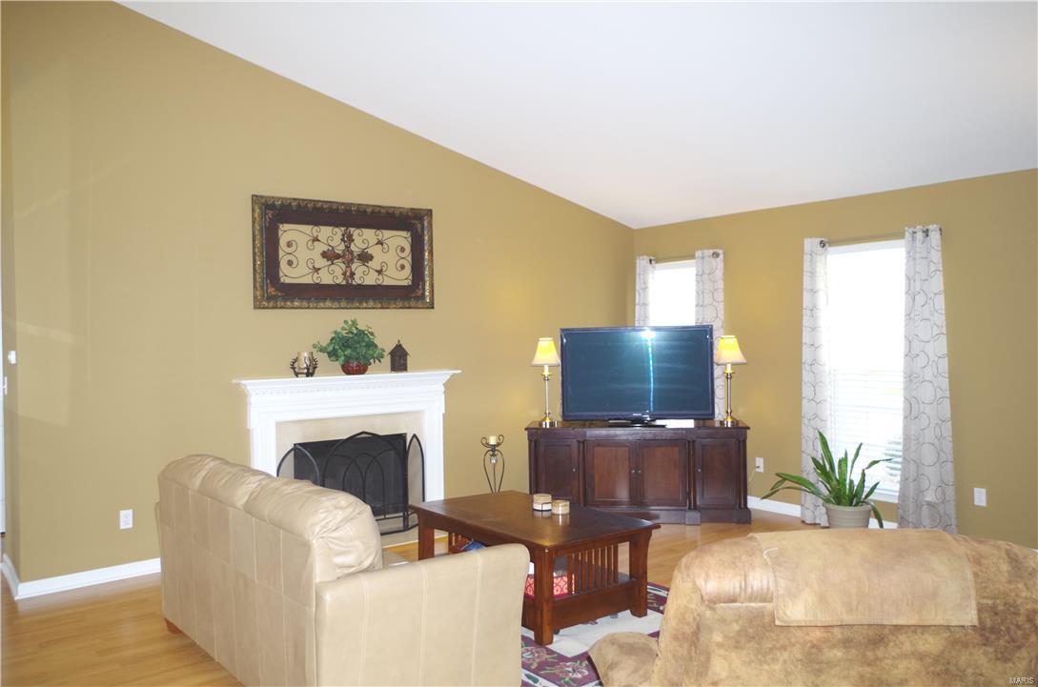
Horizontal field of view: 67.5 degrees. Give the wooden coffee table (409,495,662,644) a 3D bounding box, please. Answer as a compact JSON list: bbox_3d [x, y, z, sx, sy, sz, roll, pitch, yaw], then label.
[{"bbox_3d":[0.041,1.165,4.253,0.740,0.485,1.230,-1,1,-38],"label":"wooden coffee table"}]

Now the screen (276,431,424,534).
[{"bbox_3d":[-1.139,1.017,5.623,1.170,0.780,0.170,-2,2,-37],"label":"screen"}]

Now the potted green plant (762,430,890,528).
[{"bbox_3d":[2.152,0.983,5.434,0.860,0.770,0.680,0,1,22],"label":"potted green plant"}]

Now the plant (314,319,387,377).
[{"bbox_3d":[-1.206,0.025,5.524,0.490,0.410,0.360,-2,2,-37],"label":"plant"}]

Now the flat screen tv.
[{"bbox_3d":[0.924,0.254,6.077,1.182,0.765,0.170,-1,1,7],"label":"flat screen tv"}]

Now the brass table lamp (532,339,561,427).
[{"bbox_3d":[0.210,0.299,6.112,0.225,0.700,0.225,-1,1,7],"label":"brass table lamp"}]

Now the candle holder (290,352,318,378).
[{"bbox_3d":[-1.485,0.150,5.379,0.180,0.175,0.170,-2,2,-37],"label":"candle holder"}]

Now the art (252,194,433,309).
[{"bbox_3d":[-1.230,-0.637,5.656,1.395,0.765,0.050,-2,2,-37],"label":"art"}]

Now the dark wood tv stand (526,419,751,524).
[{"bbox_3d":[0.924,1.009,6.148,1.698,0.730,0.493,-1,1,6],"label":"dark wood tv stand"}]

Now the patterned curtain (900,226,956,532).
[{"bbox_3d":[2.728,0.290,5.199,0.110,2.130,0.375,-1,1,-38],"label":"patterned curtain"}]

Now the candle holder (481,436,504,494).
[{"bbox_3d":[-0.201,1.055,6.170,0.200,0.657,0.200,-1,1,0],"label":"candle holder"}]

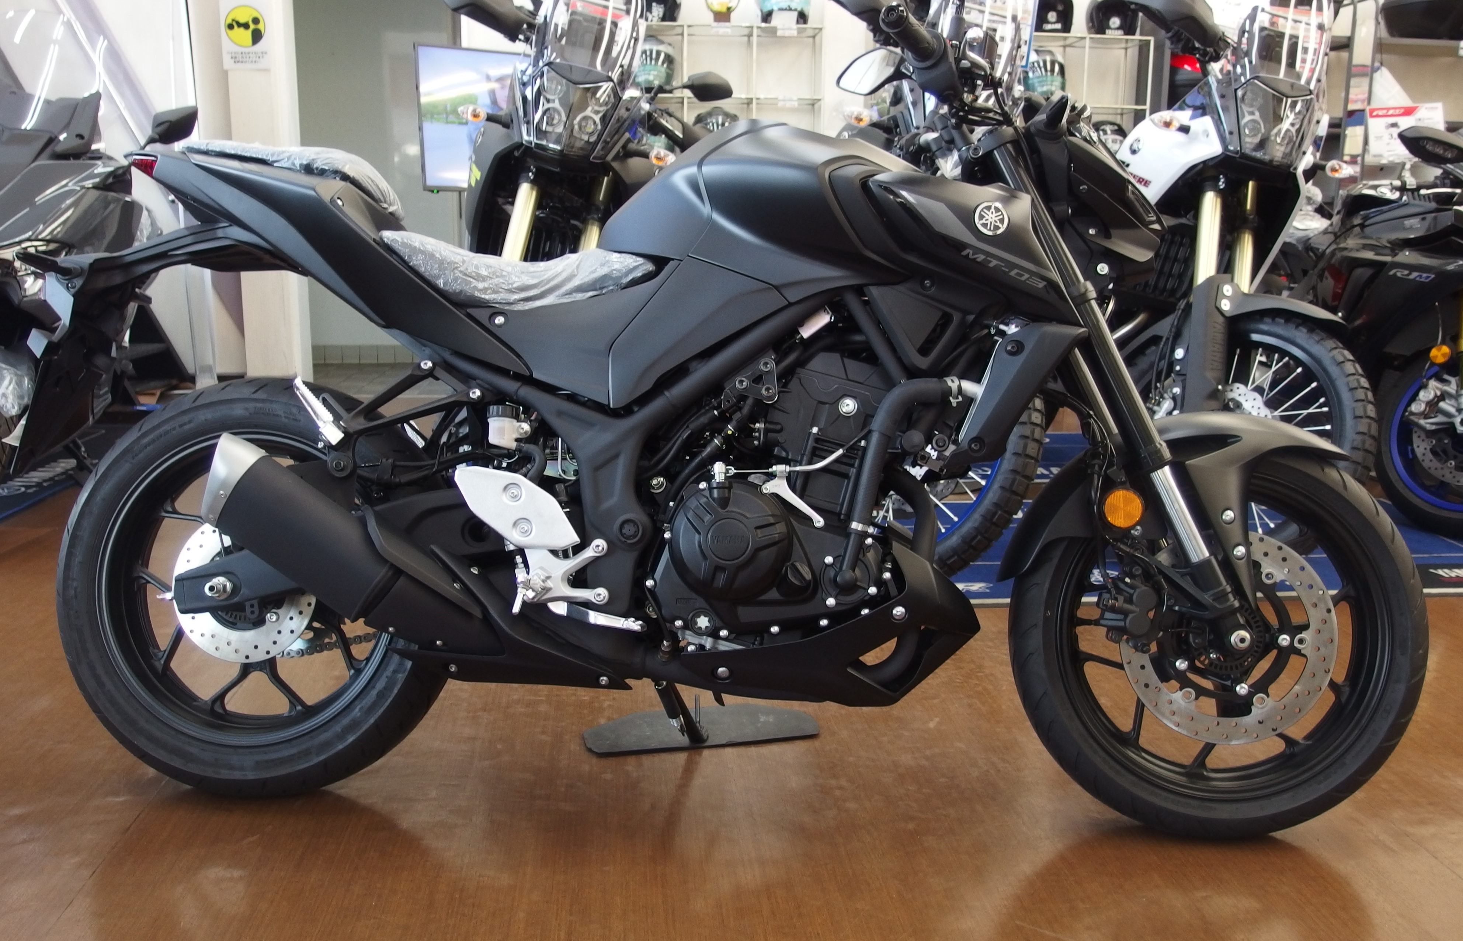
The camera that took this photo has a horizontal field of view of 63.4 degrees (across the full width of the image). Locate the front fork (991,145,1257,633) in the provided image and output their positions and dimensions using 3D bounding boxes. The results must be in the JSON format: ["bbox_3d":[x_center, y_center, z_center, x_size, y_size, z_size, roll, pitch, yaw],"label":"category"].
[{"bbox_3d":[0.535,-0.110,1.687,0.120,0.740,0.250,-25,-3,-1],"label":"front fork"}]

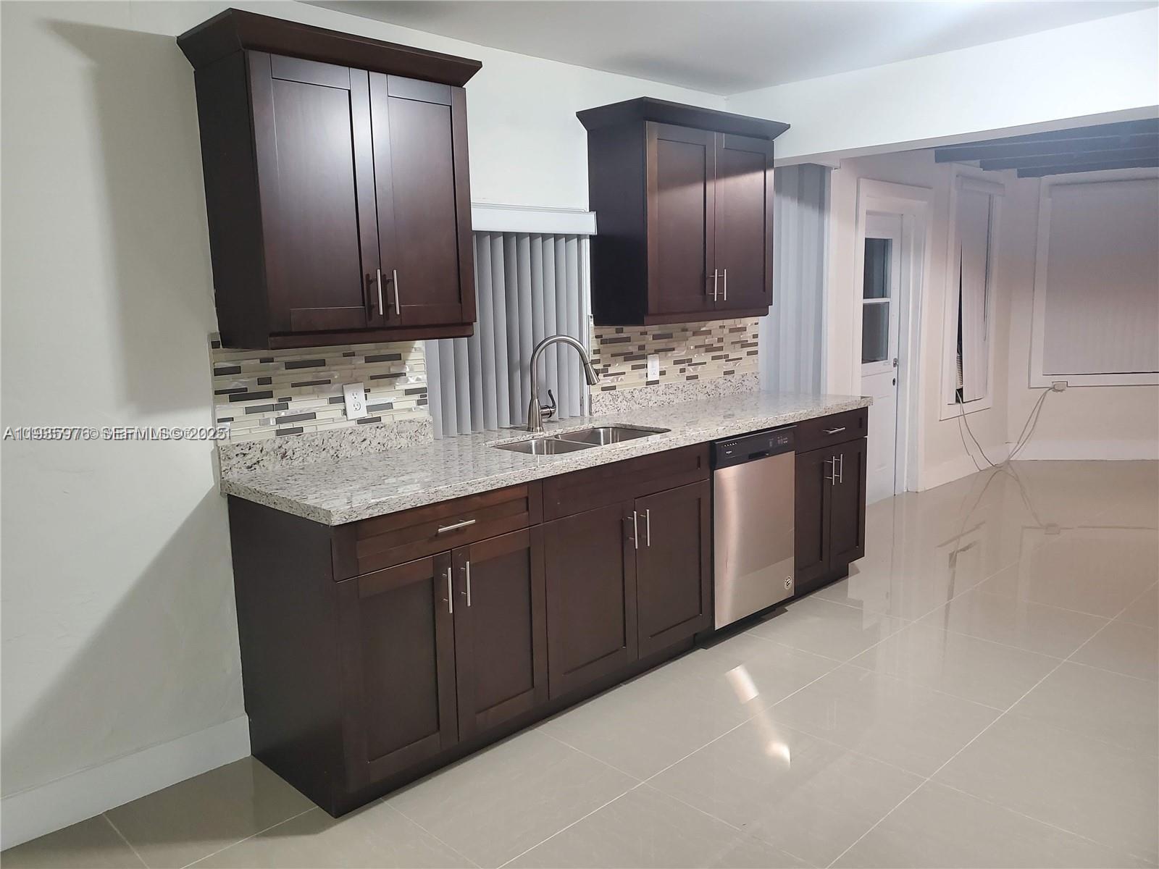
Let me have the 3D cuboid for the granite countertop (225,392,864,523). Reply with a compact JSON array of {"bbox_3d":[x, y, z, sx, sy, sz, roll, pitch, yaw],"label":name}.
[{"bbox_3d":[0.156,0.000,3.439,2.870,0.045,0.670,-10,12,-44],"label":"granite countertop"}]

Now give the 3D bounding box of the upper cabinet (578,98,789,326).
[{"bbox_3d":[0.492,-0.945,3.876,1.011,0.871,0.365,-10,12,-44],"label":"upper cabinet"}]

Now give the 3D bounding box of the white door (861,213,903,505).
[{"bbox_3d":[1.940,-0.489,5.734,0.652,1.940,0.050,-10,12,-44],"label":"white door"}]

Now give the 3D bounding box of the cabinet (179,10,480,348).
[{"bbox_3d":[-0.711,-0.732,2.714,0.830,0.881,0.360,-10,12,-44],"label":"cabinet"}]

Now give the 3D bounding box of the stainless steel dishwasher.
[{"bbox_3d":[0.544,0.365,3.870,0.601,0.810,0.605,-10,12,-44],"label":"stainless steel dishwasher"}]

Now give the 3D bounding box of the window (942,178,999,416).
[{"bbox_3d":[2.896,-1.036,6.482,0.960,1.730,0.090,-10,12,-44],"label":"window"}]

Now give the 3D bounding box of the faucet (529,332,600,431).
[{"bbox_3d":[-0.058,-0.203,3.438,0.290,0.375,0.130,3,10,27],"label":"faucet"}]

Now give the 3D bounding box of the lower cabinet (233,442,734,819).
[{"bbox_3d":[-0.271,0.527,3.107,1.639,0.874,0.630,-10,12,-44],"label":"lower cabinet"}]

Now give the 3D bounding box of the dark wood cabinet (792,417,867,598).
[{"bbox_3d":[0.976,0.300,4.315,0.646,0.874,0.630,-10,12,-44],"label":"dark wood cabinet"}]

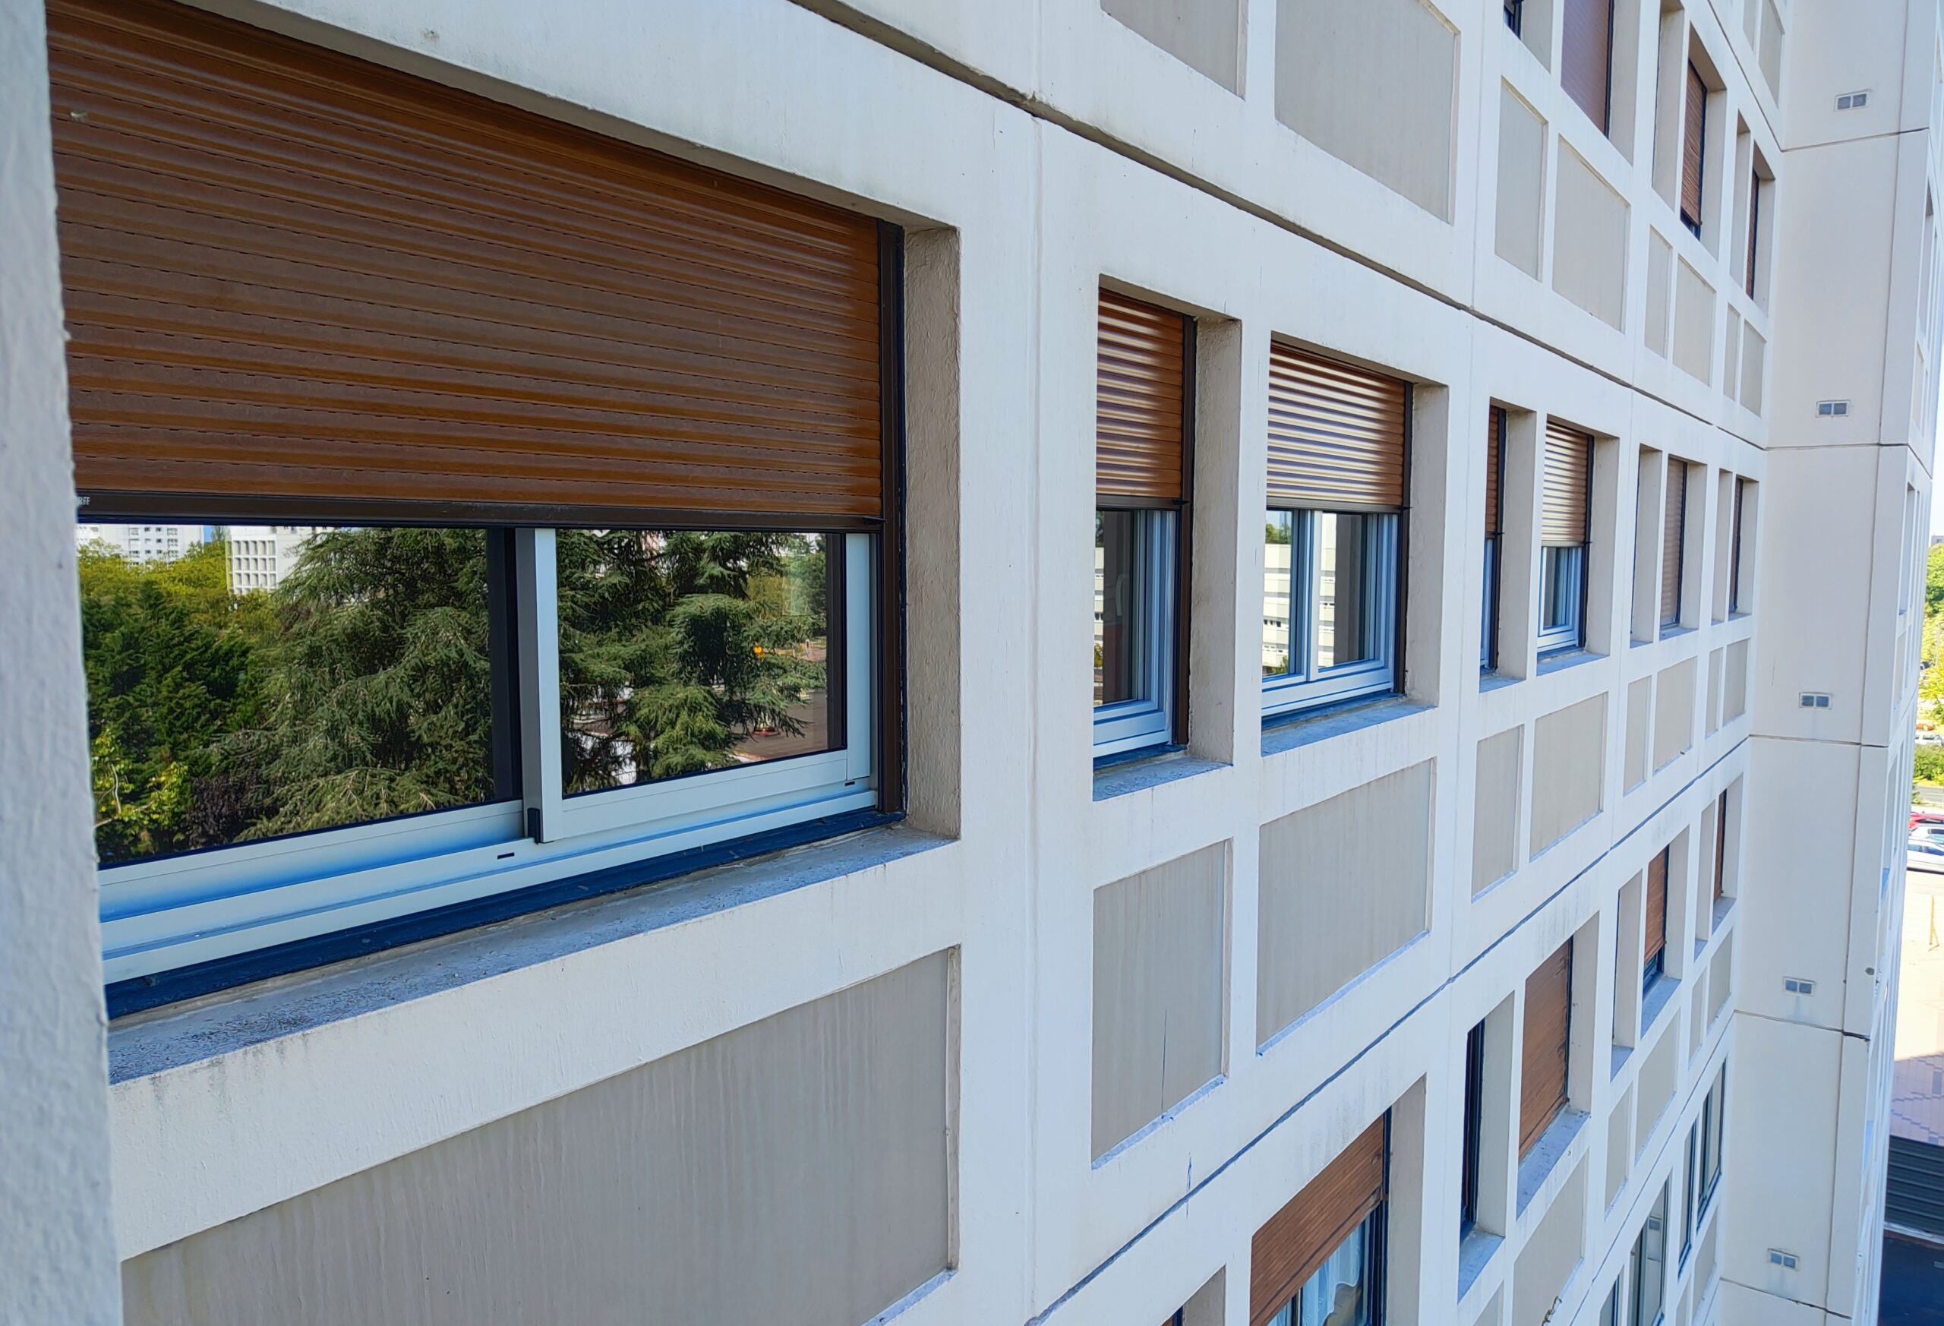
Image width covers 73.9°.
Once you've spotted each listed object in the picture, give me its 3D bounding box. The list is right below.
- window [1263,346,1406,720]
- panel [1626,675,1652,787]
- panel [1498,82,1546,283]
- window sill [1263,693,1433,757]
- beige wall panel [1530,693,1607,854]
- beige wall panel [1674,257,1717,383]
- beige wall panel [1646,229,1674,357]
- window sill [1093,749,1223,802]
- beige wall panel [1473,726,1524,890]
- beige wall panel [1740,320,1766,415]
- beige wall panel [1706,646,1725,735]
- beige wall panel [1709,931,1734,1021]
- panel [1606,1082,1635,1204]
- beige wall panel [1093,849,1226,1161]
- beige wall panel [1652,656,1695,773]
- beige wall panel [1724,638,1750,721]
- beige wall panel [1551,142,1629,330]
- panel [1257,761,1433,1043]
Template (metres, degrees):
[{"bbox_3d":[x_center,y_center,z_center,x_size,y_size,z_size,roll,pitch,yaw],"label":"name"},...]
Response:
[{"bbox_3d":[1.193,-0.400,4.428,0.140,1.220,1.571,4,6,38],"label":"window"},{"bbox_3d":[4.213,0.451,8.209,0.038,0.677,0.705,4,6,38],"label":"panel"},{"bbox_3d":[2.358,-2.060,5.581,0.038,0.677,0.705,4,6,38],"label":"panel"},{"bbox_3d":[1.270,0.191,4.475,0.172,0.051,1.558,4,6,38],"label":"window sill"},{"bbox_3d":[3.142,0.563,6.813,0.050,0.693,1.540,4,6,38],"label":"beige wall panel"},{"bbox_3d":[5.036,-2.360,9.024,0.038,0.677,1.544,4,6,38],"label":"beige wall panel"},{"bbox_3d":[4.158,-2.240,7.881,0.050,0.693,0.678,4,6,38],"label":"beige wall panel"},{"bbox_3d":[0.450,0.283,3.420,0.172,0.051,0.719,4,6,38],"label":"window sill"},{"bbox_3d":[2.355,0.660,5.821,0.038,0.677,0.705,4,6,38],"label":"beige wall panel"},{"bbox_3d":[6.779,-2.533,11.256,0.050,0.693,1.299,4,6,38],"label":"beige wall panel"},{"bbox_3d":[5.992,0.244,10.482,0.050,0.693,0.653,4,6,38],"label":"beige wall panel"},{"bbox_3d":[6.854,2.874,11.849,0.038,0.677,1.380,4,6,38],"label":"beige wall panel"},{"bbox_3d":[4.152,3.139,8.353,0.050,0.693,0.678,4,6,38],"label":"panel"},{"bbox_3d":[0.488,0.859,3.396,0.050,0.693,0.722,4,6,38],"label":"beige wall panel"},{"bbox_3d":[5.033,0.359,9.264,0.038,0.677,1.544,4,6,38],"label":"beige wall panel"},{"bbox_3d":[6.857,0.155,11.609,0.038,0.677,1.380,4,6,38],"label":"beige wall panel"},{"bbox_3d":[3.179,-2.152,6.636,0.038,0.677,1.544,4,6,38],"label":"beige wall panel"},{"bbox_3d":[1.303,0.768,4.444,0.050,0.693,1.571,4,6,38],"label":"panel"}]

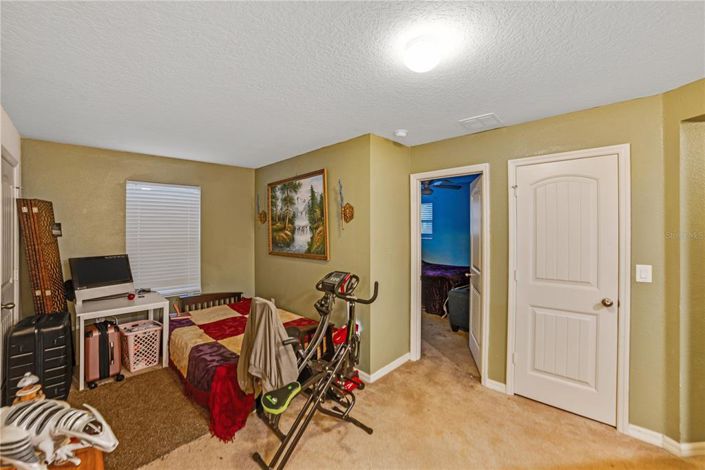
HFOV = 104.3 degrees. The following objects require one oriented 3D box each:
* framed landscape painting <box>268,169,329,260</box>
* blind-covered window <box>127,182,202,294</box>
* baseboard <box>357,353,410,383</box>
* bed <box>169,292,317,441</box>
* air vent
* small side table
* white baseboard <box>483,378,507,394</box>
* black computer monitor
[{"bbox_3d":[-0.750,-0.223,3.510,1.250,1.020,0.050,1,1,44],"label":"framed landscape painting"},{"bbox_3d":[-2.445,0.073,3.600,0.800,1.480,0.070,-1,1,-39],"label":"blind-covered window"},{"bbox_3d":[0.425,1.392,2.895,0.700,0.084,0.030,-1,1,-45],"label":"baseboard"},{"bbox_3d":[-1.180,1.157,2.900,1.100,0.550,1.720,-1,1,-43],"label":"bed"},{"bbox_3d":[1.141,-0.990,2.435,0.285,0.030,0.290,1,1,38],"label":"air vent"},{"bbox_3d":[-2.470,1.079,2.975,0.710,0.705,0.570,-1,1,-41],"label":"small side table"},{"bbox_3d":[1.333,1.399,2.530,0.160,0.082,0.020,1,1,39],"label":"white baseboard"},{"bbox_3d":[-2.715,0.405,2.985,0.080,0.340,0.500,-18,-9,34],"label":"black computer monitor"}]

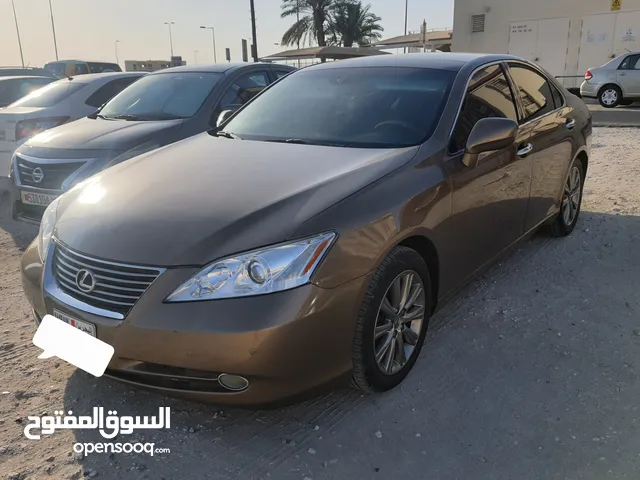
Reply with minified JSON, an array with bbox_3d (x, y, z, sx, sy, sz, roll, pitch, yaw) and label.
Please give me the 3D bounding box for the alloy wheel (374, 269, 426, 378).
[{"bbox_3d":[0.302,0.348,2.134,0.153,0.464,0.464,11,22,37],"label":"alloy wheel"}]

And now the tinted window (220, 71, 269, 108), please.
[{"bbox_3d":[-0.809,-1.630,5.324,0.062,0.435,1.035,-20,7,31],"label":"tinted window"}]

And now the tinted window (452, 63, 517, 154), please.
[{"bbox_3d":[0.900,-0.774,2.723,0.062,0.455,1.097,-18,2,43],"label":"tinted window"}]

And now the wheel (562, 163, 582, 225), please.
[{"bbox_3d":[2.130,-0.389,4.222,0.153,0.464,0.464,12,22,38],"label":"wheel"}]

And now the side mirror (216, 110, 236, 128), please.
[{"bbox_3d":[-0.697,-0.886,3.548,0.259,0.197,0.166,12,22,38],"label":"side mirror"}]

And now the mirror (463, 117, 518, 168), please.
[{"bbox_3d":[0.818,-0.477,2.318,0.269,0.228,0.176,12,22,38],"label":"mirror"}]

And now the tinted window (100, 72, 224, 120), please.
[{"bbox_3d":[-1.704,-1.554,5.213,1.360,0.120,0.900,6,50,25],"label":"tinted window"}]

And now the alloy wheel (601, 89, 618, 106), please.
[{"bbox_3d":[7.382,-3.637,12.262,0.420,0.420,0.150,5,19,22],"label":"alloy wheel"}]

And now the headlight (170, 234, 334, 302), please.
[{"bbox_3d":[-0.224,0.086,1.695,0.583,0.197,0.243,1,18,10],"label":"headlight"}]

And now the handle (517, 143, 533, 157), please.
[{"bbox_3d":[1.254,-0.556,2.946,0.052,0.047,0.238,12,22,38],"label":"handle"}]

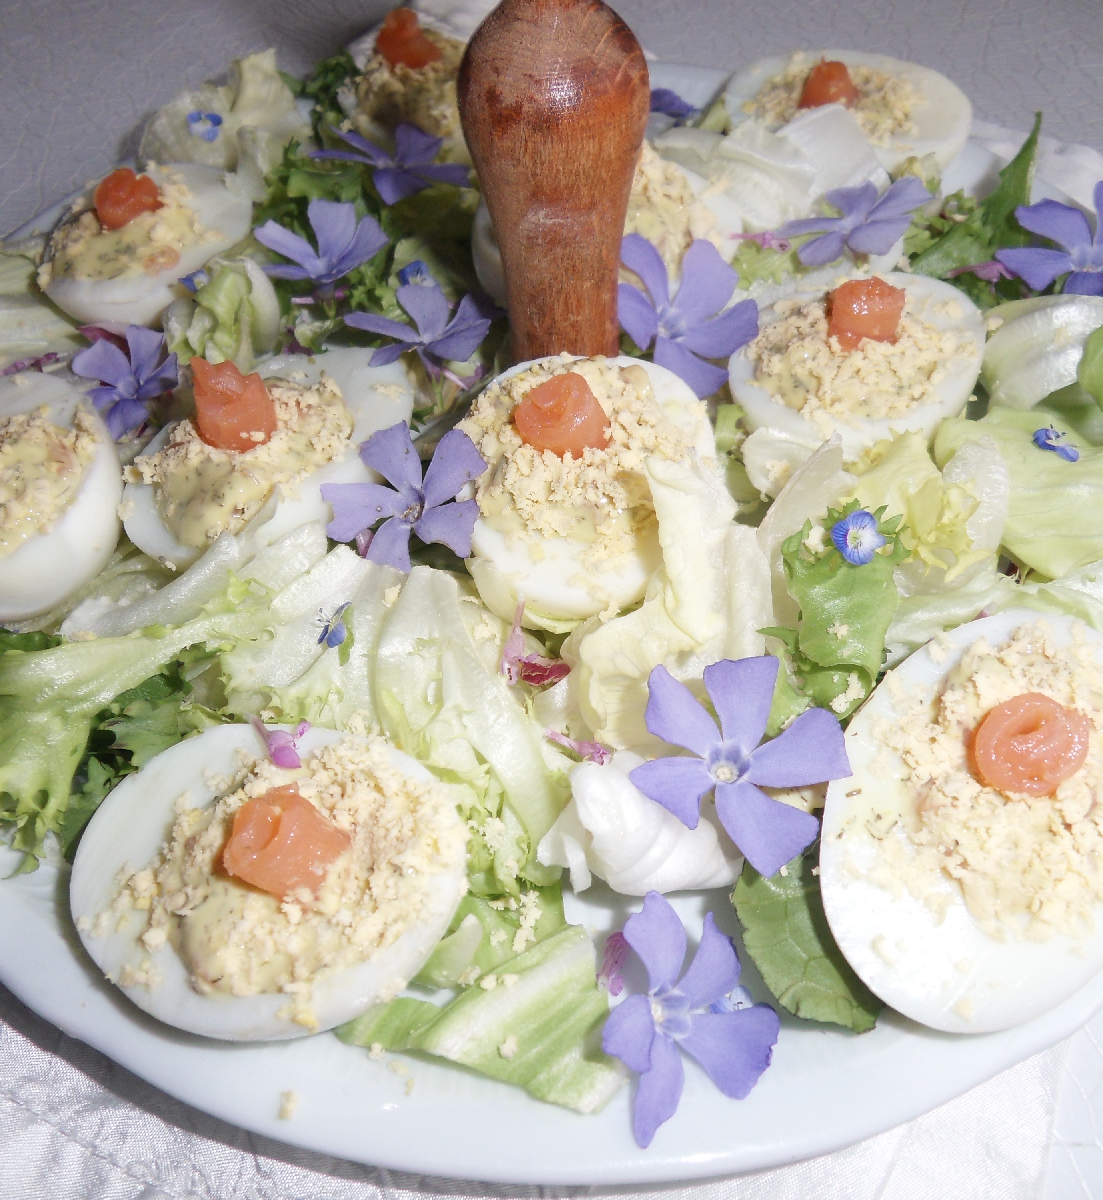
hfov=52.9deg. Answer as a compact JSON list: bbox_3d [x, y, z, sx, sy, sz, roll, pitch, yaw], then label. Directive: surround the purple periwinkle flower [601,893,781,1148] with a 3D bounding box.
[{"bbox_3d":[0.017,0.052,0.139,0.025,0.011,0.031,8,66,-24],"label":"purple periwinkle flower"}]

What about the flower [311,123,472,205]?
[{"bbox_3d":[-0.034,-0.090,0.234,0.034,0.010,0.032,0,52,0],"label":"flower"}]

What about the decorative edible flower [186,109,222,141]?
[{"bbox_3d":[-0.078,-0.106,0.248,0.008,0.003,0.008,-15,92,-11],"label":"decorative edible flower"}]

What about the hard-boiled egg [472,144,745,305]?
[{"bbox_3d":[0.012,-0.078,0.235,0.055,0.028,0.043,-5,52,-4],"label":"hard-boiled egg"}]

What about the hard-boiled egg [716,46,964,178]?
[{"bbox_3d":[0.068,-0.110,0.259,0.056,0.028,0.044,7,57,5],"label":"hard-boiled egg"}]

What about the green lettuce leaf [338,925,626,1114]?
[{"bbox_3d":[-0.009,0.055,0.146,0.037,0.009,0.025,0,52,1],"label":"green lettuce leaf"}]

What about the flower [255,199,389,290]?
[{"bbox_3d":[-0.049,-0.075,0.235,0.028,0.014,0.026,0,52,1],"label":"flower"}]

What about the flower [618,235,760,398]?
[{"bbox_3d":[0.027,-0.056,0.221,0.031,0.010,0.032,-10,82,-7],"label":"flower"}]

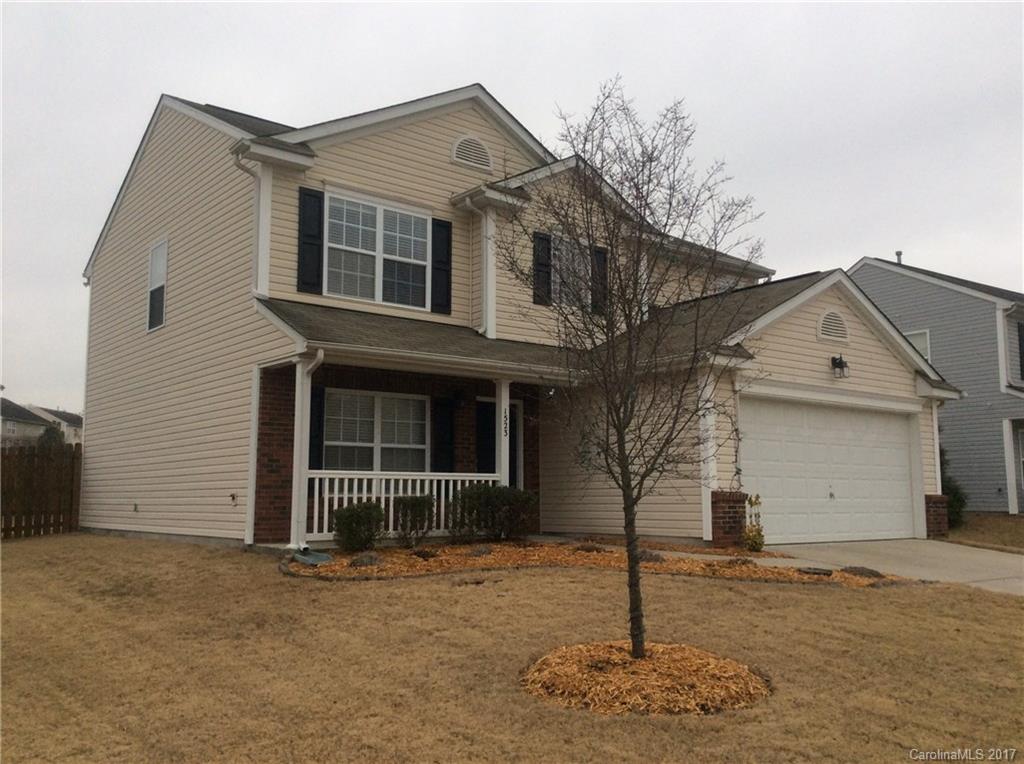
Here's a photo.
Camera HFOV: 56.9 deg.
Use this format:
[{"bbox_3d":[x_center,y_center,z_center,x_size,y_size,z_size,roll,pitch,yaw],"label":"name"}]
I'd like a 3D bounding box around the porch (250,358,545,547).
[{"bbox_3d":[-1.052,1.098,13.669,5.000,2.460,1.420,6,-9,-38],"label":"porch"}]

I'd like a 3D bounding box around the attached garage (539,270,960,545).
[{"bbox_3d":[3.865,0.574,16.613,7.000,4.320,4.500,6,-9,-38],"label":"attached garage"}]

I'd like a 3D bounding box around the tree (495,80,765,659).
[{"bbox_3d":[0.858,-0.184,6.900,2.000,4.270,1.950,0,-7,0],"label":"tree"}]

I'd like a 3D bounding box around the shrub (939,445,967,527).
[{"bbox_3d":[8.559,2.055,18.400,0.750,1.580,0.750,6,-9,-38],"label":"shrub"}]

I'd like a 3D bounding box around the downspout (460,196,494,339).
[{"bbox_3d":[-0.579,-1.843,14.881,0.330,2.220,0.100,6,-9,-38],"label":"downspout"}]

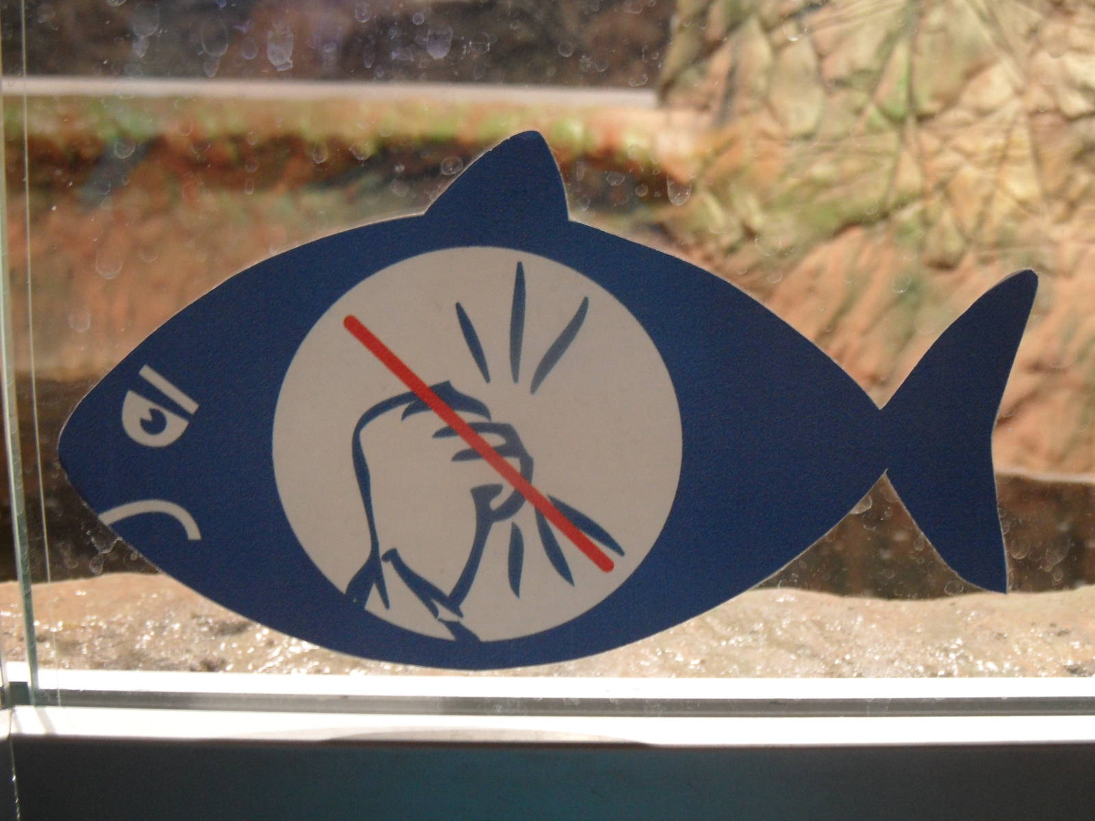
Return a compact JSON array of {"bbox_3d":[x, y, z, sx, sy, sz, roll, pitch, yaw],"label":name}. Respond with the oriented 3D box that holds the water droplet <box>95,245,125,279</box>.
[{"bbox_3d":[-0.108,-0.037,0.390,0.007,0.009,0.002,0,12,-2],"label":"water droplet"}]

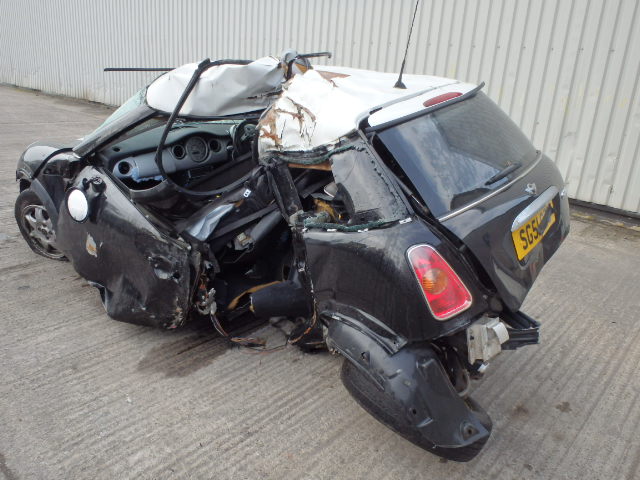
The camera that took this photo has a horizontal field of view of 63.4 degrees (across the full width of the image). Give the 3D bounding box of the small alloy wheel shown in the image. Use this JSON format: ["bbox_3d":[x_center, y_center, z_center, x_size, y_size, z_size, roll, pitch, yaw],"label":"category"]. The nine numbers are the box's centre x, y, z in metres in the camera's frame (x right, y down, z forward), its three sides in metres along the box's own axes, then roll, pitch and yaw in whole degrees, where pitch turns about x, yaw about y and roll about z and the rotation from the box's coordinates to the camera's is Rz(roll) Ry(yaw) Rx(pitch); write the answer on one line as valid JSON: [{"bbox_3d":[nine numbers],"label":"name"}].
[{"bbox_3d":[-1.853,-0.120,3.608,0.590,0.550,0.190,12,27,23],"label":"small alloy wheel"}]

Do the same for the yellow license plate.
[{"bbox_3d":[0.872,-0.051,2.072,0.015,0.111,0.520,-6,14,40],"label":"yellow license plate"}]

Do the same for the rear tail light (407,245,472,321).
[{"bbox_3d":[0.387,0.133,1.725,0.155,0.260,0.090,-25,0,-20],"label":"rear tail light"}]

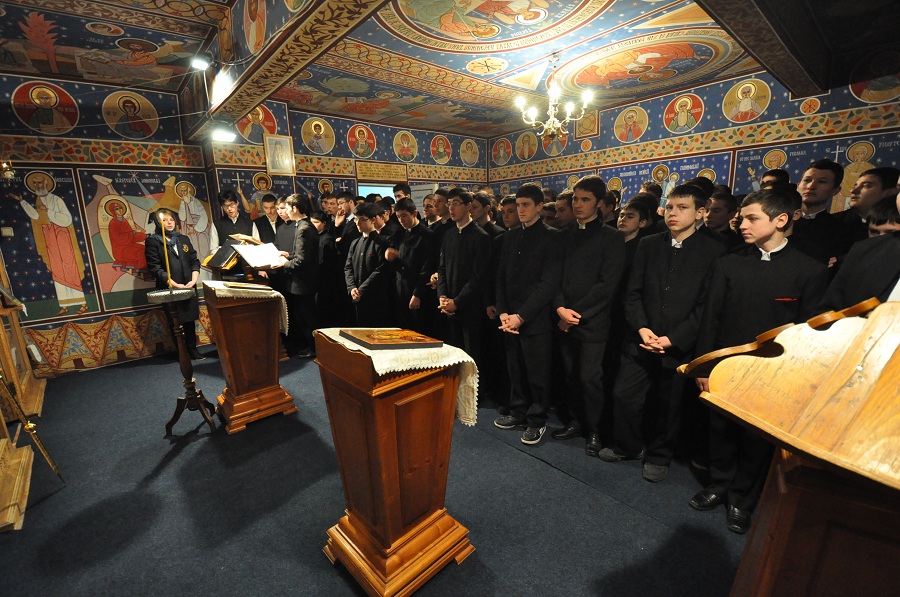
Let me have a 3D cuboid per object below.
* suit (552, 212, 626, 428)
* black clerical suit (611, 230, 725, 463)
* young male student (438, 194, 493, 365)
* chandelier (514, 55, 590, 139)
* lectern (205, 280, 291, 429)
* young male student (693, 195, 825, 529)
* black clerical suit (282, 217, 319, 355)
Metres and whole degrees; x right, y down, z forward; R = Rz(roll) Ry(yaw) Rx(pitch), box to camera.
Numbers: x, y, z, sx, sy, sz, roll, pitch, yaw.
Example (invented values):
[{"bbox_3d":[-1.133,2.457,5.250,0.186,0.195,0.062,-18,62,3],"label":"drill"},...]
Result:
[{"bbox_3d":[0.900,0.240,2.458,0.350,1.460,0.470,-14,18,-42],"label":"suit"},{"bbox_3d":[1.258,0.333,2.199,0.360,1.380,0.500,-12,17,-38],"label":"black clerical suit"},{"bbox_3d":[0.123,-0.003,3.090,0.480,1.734,0.370,7,14,35],"label":"young male student"},{"bbox_3d":[0.922,-1.793,3.329,0.660,0.720,0.660,-1,12,0],"label":"chandelier"},{"bbox_3d":[-1.604,0.391,2.979,0.510,1.080,0.510,-12,16,-42],"label":"lectern"},{"bbox_3d":[1.440,0.330,1.821,0.360,1.649,0.500,-12,17,-38],"label":"young male student"},{"bbox_3d":[-1.689,-0.110,4.241,0.380,1.500,0.470,-7,14,-22],"label":"black clerical suit"}]

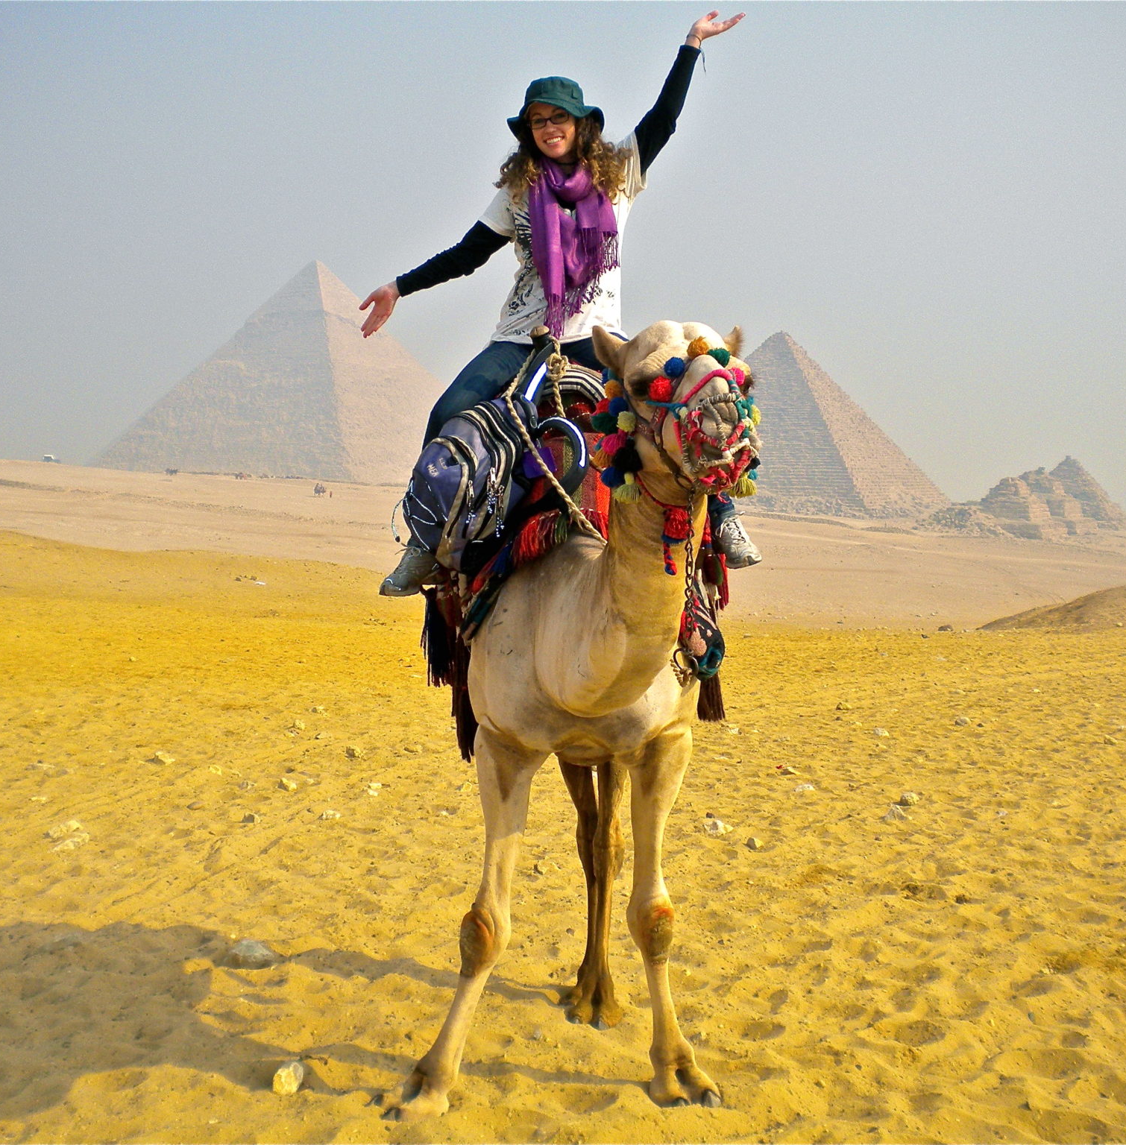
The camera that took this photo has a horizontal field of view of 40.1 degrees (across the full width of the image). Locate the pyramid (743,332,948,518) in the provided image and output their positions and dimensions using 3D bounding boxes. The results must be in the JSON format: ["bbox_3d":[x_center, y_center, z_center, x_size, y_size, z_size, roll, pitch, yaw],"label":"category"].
[{"bbox_3d":[74.257,-51.781,538.568,105.000,63.000,105.000,3,4,29],"label":"pyramid"}]

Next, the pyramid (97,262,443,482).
[{"bbox_3d":[-148.723,-113.591,931.131,214.000,137.000,214.000,3,4,29],"label":"pyramid"}]

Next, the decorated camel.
[{"bbox_3d":[0.010,0.350,4.420,0.950,2.120,2.350,1,4,-2],"label":"decorated camel"}]

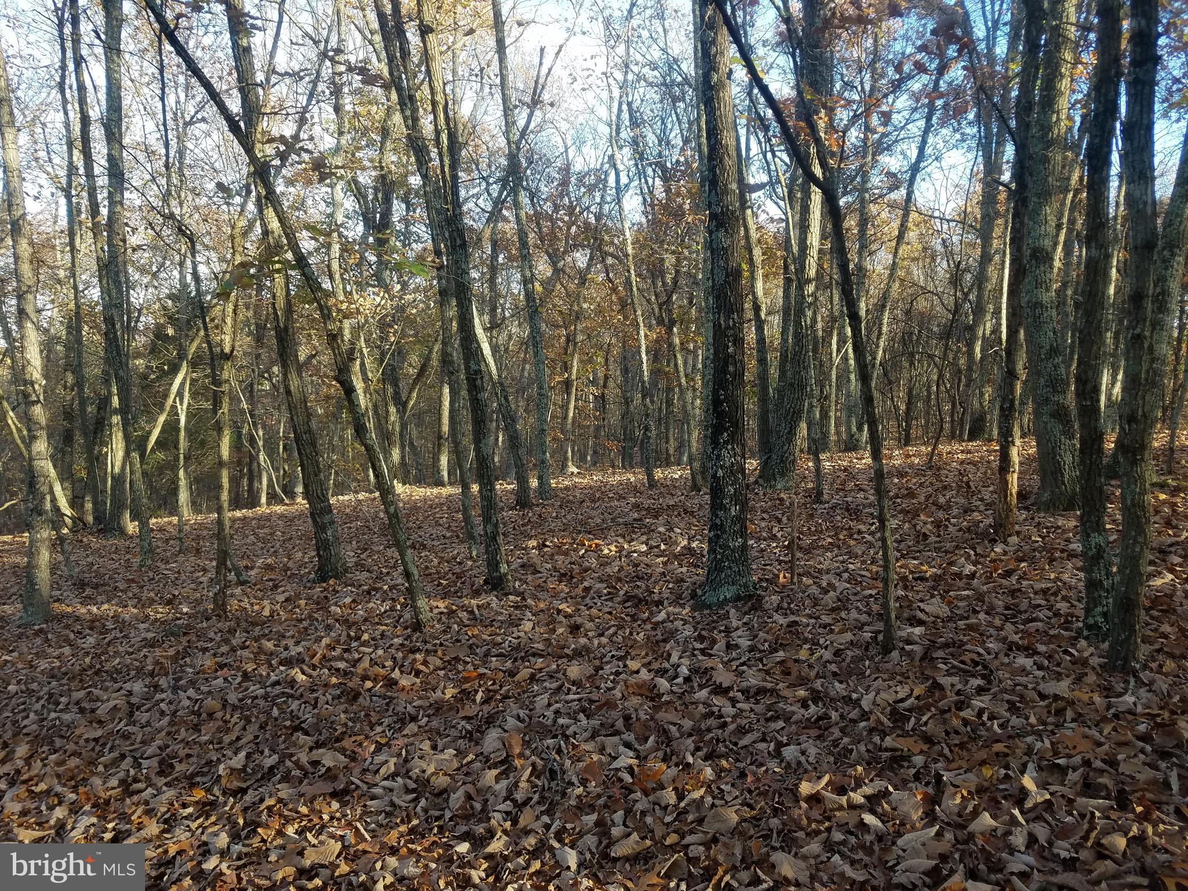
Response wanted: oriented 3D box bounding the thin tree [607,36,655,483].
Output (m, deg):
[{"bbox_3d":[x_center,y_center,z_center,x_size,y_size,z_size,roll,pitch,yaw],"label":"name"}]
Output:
[{"bbox_3d":[0.691,-3.488,16.400,0.820,8.500,0.600,-1,2,0],"label":"thin tree"}]

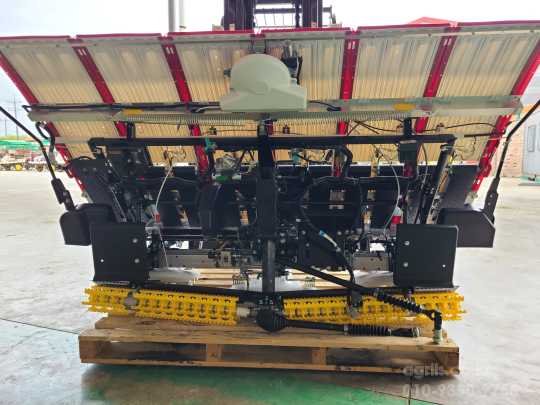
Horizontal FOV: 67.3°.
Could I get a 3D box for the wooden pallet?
[{"bbox_3d":[0.015,0.599,2.391,1.672,0.123,1.220,0,7,4],"label":"wooden pallet"}]

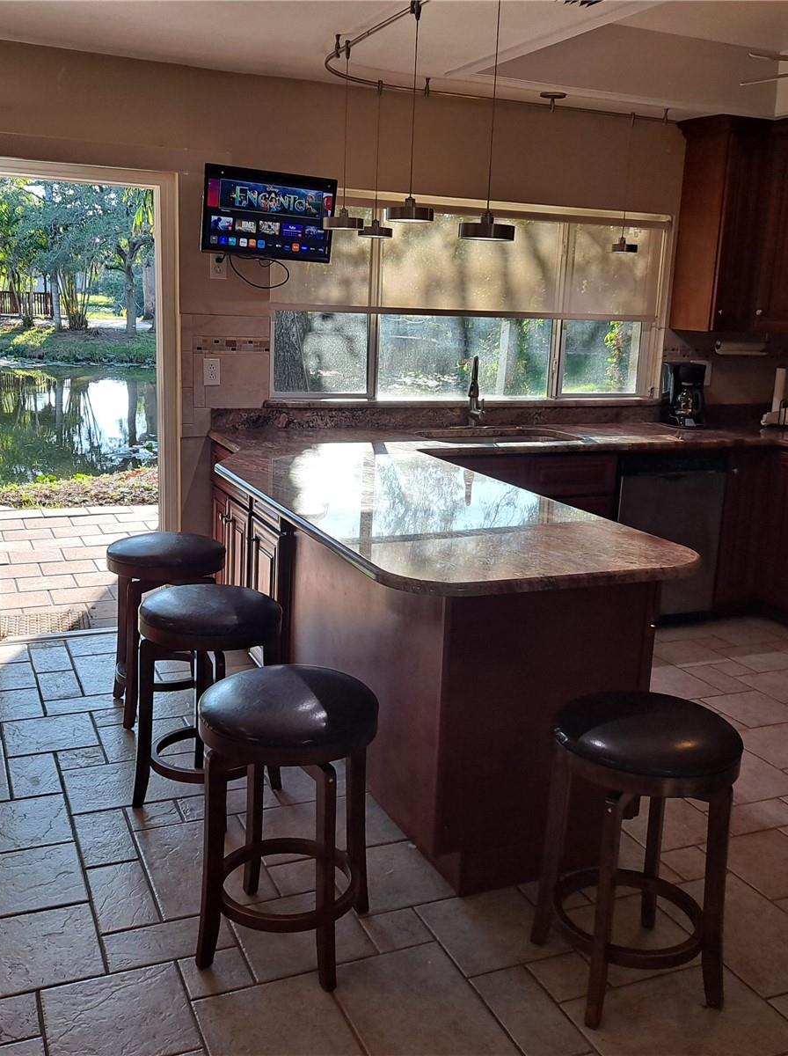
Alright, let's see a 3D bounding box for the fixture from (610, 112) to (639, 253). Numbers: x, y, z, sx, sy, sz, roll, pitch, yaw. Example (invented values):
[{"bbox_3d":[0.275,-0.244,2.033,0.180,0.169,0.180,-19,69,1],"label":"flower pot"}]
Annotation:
[{"bbox_3d":[1.122,-1.645,4.862,0.145,0.645,0.145,-3,13,-22],"label":"fixture"}]

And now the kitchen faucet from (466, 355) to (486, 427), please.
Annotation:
[{"bbox_3d":[0.409,-0.651,4.903,0.095,0.370,0.215,3,12,4],"label":"kitchen faucet"}]

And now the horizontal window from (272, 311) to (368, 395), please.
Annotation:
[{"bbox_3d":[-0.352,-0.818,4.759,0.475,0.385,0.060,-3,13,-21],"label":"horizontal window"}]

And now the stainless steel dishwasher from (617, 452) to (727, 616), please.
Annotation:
[{"bbox_3d":[1.206,-0.002,5.133,0.605,0.840,0.600,-3,13,-22],"label":"stainless steel dishwasher"}]

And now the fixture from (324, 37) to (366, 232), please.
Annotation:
[{"bbox_3d":[-0.176,-1.382,3.609,0.147,0.630,0.147,2,12,0],"label":"fixture"}]

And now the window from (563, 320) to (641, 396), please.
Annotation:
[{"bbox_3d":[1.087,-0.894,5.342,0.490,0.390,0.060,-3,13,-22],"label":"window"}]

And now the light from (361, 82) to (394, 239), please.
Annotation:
[{"bbox_3d":[-0.064,-1.503,4.176,0.145,0.605,0.145,2,12,0],"label":"light"}]

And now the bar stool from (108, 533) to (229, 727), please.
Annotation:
[{"bbox_3d":[-0.828,0.362,3.717,0.400,0.630,0.400,-3,13,-21],"label":"bar stool"}]

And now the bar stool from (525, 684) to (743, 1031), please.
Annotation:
[{"bbox_3d":[0.538,0.720,2.281,0.400,0.630,0.400,2,12,0],"label":"bar stool"}]

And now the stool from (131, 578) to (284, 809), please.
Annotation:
[{"bbox_3d":[-0.545,0.512,3.046,0.410,0.640,0.410,2,12,0],"label":"stool"}]

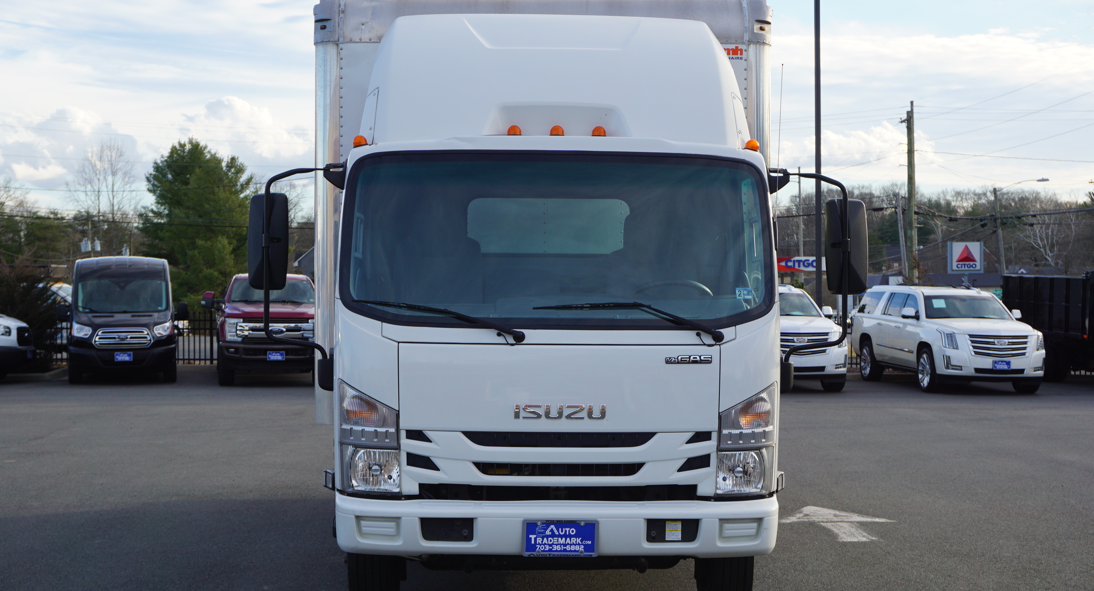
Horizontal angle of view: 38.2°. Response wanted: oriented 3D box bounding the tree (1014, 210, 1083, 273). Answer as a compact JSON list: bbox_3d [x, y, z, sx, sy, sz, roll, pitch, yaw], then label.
[{"bbox_3d":[44.416,-3.713,140.000,6.200,7.800,5.500,0,0,0],"label":"tree"}]

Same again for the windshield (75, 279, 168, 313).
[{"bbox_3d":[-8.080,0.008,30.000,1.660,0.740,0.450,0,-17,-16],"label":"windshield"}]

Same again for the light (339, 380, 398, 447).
[{"bbox_3d":[-0.771,0.512,6.850,0.252,0.288,0.200,0,0,0],"label":"light"}]

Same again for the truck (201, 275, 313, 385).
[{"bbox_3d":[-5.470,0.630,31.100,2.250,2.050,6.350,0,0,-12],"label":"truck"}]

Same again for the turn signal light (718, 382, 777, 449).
[{"bbox_3d":[0.851,0.513,6.700,0.250,0.280,0.170,0,0,-8],"label":"turn signal light"}]

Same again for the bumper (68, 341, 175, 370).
[{"bbox_3d":[-7.580,1.070,28.150,1.940,0.500,0.500,0,0,-13],"label":"bumper"}]

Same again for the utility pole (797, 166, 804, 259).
[{"bbox_3d":[19.150,-3.850,119.000,0.300,11.600,0.300,-1,0,0],"label":"utility pole"}]

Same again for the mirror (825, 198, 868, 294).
[{"bbox_3d":[1.311,-0.213,6.900,0.180,0.415,0.100,0,0,-16],"label":"mirror"}]

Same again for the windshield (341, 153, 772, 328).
[{"bbox_3d":[0.045,-0.243,6.900,1.880,0.780,0.340,0,-11,-2],"label":"windshield"}]

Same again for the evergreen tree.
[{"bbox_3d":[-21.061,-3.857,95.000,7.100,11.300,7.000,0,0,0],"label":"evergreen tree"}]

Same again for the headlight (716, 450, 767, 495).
[{"bbox_3d":[0.838,0.760,6.800,0.220,0.195,0.180,0,0,-4],"label":"headlight"}]

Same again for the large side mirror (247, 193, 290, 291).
[{"bbox_3d":[-1.195,-0.231,6.780,0.175,0.415,0.100,0,0,18],"label":"large side mirror"}]

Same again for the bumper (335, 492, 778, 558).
[{"bbox_3d":[0.042,0.981,6.710,1.890,0.250,0.380,0,0,-2],"label":"bumper"}]

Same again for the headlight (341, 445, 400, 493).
[{"bbox_3d":[-0.757,0.748,6.800,0.250,0.206,0.180,0,0,0],"label":"headlight"}]

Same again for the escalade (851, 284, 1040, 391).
[{"bbox_3d":[7.330,0.745,29.250,2.060,1.890,5.600,0,0,-6],"label":"escalade"}]

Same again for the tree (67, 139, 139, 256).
[{"bbox_3d":[-32.375,-4.980,115.000,5.300,12.800,5.000,0,0,0],"label":"tree"}]

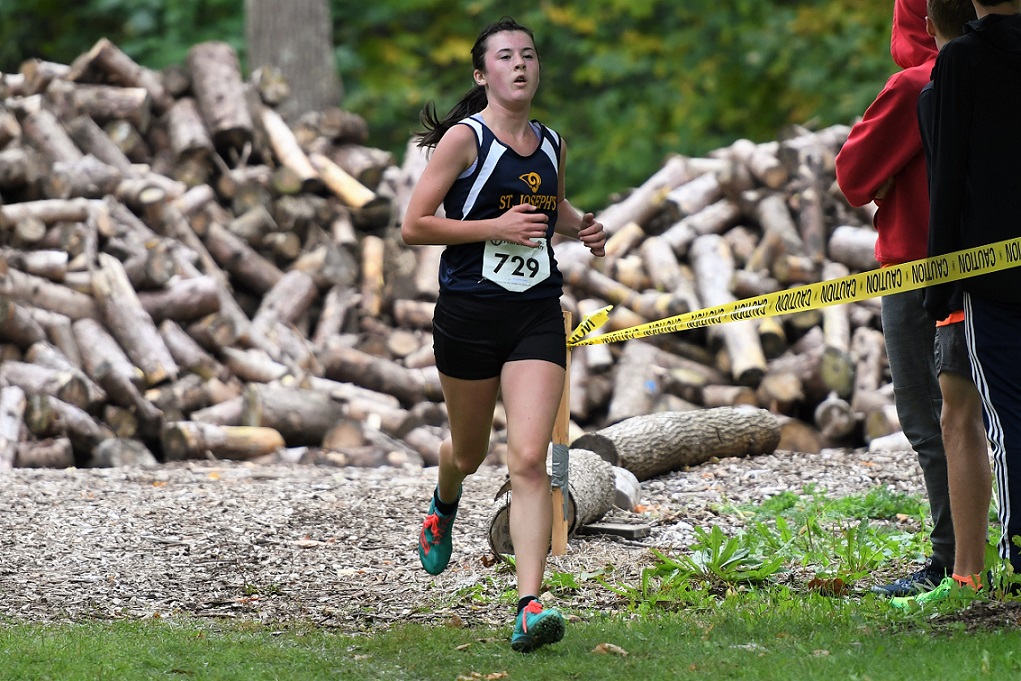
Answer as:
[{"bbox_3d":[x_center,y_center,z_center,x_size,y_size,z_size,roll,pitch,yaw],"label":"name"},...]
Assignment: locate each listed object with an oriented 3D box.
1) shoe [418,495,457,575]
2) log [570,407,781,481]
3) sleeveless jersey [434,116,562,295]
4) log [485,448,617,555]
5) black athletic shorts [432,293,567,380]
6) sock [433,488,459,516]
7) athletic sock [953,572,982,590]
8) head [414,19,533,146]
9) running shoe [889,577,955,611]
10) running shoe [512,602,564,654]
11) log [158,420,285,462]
[{"bbox_3d":[-0.182,0.484,21.550,0.090,0.250,0.100,15,-1,18],"label":"shoe"},{"bbox_3d":[0.580,0.347,28.700,0.200,0.200,1.700,1,2,19],"label":"log"},{"bbox_3d":[-0.022,-0.331,21.200,0.340,0.465,0.240,-1,6,-28],"label":"sleeveless jersey"},{"bbox_3d":[0.128,0.487,25.400,0.255,0.255,1.350,0,2,6],"label":"log"},{"bbox_3d":[-0.027,-0.015,21.200,0.335,0.235,0.250,-1,2,-15],"label":"black athletic shorts"},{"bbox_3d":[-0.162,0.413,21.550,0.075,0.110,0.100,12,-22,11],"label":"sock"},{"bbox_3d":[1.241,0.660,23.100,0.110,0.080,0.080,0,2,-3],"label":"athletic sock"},{"bbox_3d":[-0.080,-0.643,21.220,0.240,0.320,0.280,-1,2,-20],"label":"head"},{"bbox_3d":[1.151,0.687,23.100,0.275,0.110,0.100,0,2,-3],"label":"running shoe"},{"bbox_3d":[0.064,0.704,20.950,0.090,0.100,0.250,0,-17,-28],"label":"running shoe"},{"bbox_3d":[-1.042,0.362,30.800,0.135,0.135,0.520,2,3,44],"label":"log"}]

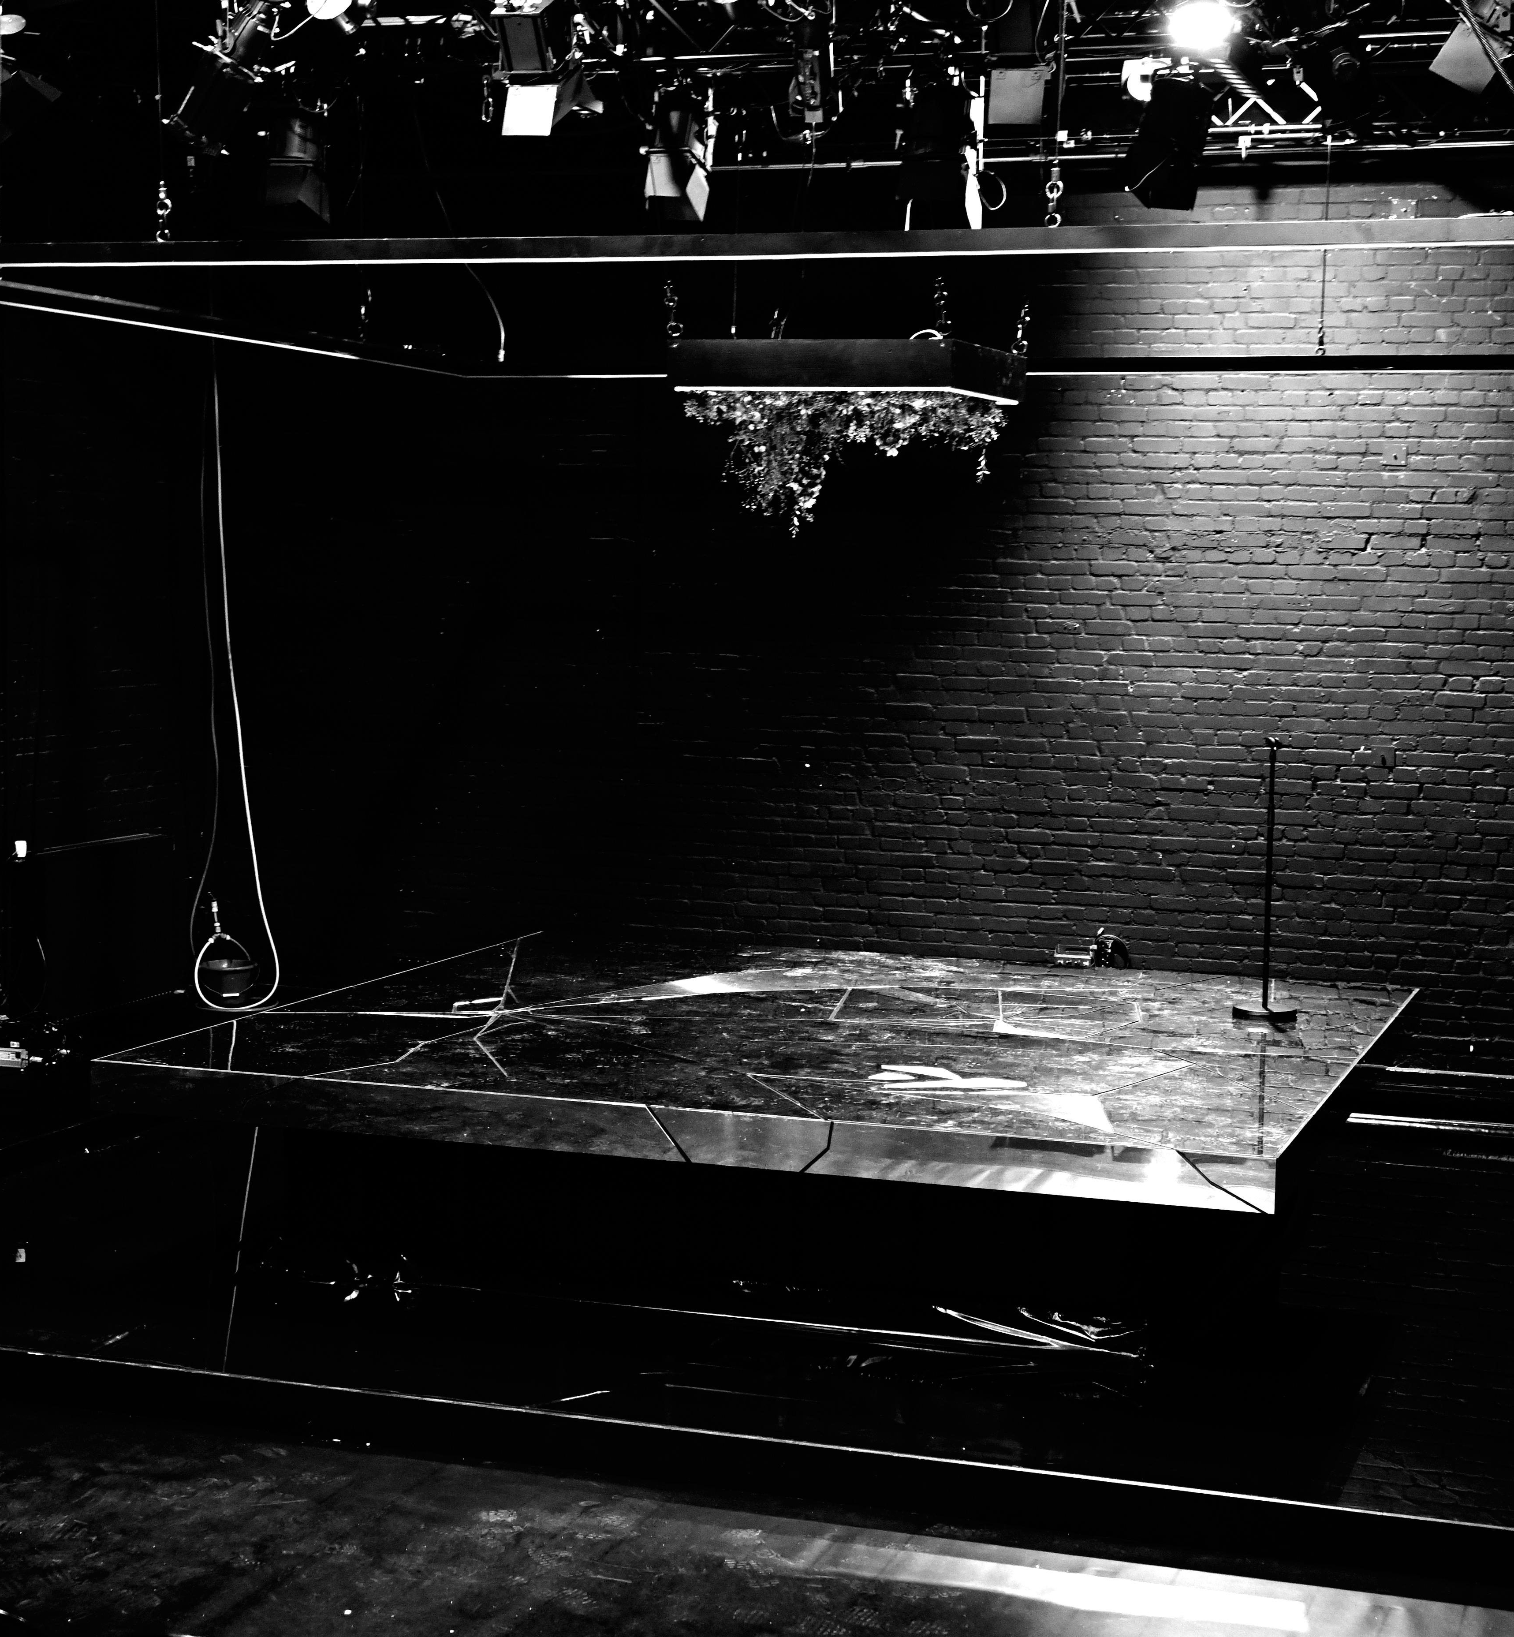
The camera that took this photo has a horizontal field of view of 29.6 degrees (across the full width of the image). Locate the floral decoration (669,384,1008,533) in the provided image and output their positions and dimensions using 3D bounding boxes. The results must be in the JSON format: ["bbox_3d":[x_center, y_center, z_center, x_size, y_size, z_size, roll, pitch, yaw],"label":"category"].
[{"bbox_3d":[0.357,-1.365,11.082,1.030,0.521,0.822,3,5,19],"label":"floral decoration"}]

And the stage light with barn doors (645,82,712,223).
[{"bbox_3d":[-0.329,-2.822,12.130,0.240,0.572,0.250,3,5,19],"label":"stage light with barn doors"}]

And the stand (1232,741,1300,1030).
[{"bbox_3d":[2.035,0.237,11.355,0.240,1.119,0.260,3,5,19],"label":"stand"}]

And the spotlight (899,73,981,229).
[{"bbox_3d":[0.641,-2.340,10.080,0.240,0.520,0.260,3,-3,19],"label":"spotlight"}]

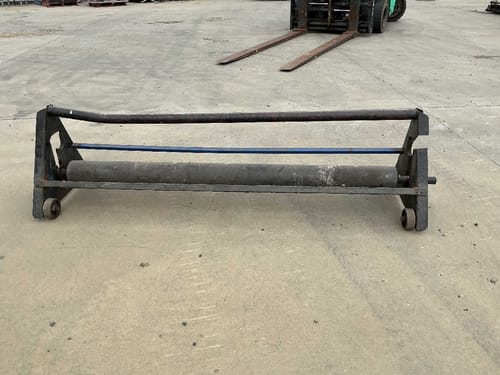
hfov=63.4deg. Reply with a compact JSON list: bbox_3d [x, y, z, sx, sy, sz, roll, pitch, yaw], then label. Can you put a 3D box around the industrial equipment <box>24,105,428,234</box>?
[{"bbox_3d":[-0.118,-0.196,2.517,2.404,0.603,0.635,1,30,5],"label":"industrial equipment"}]

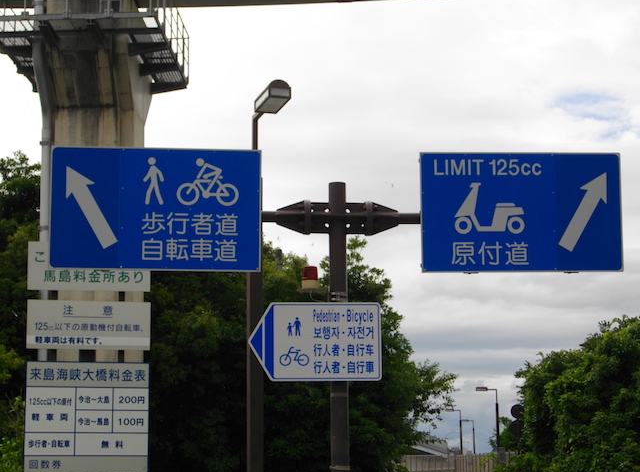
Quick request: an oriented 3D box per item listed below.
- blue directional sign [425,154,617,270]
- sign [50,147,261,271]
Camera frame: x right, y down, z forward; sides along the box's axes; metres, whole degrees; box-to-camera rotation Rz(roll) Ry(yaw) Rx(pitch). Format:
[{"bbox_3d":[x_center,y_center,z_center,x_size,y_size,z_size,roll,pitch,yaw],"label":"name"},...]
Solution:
[{"bbox_3d":[1.819,-0.210,12.810,1.830,1.080,0.060,0,-8,-5],"label":"blue directional sign"},{"bbox_3d":[-1.428,-0.234,12.520,1.830,1.080,0.060,1,-8,-6],"label":"sign"}]

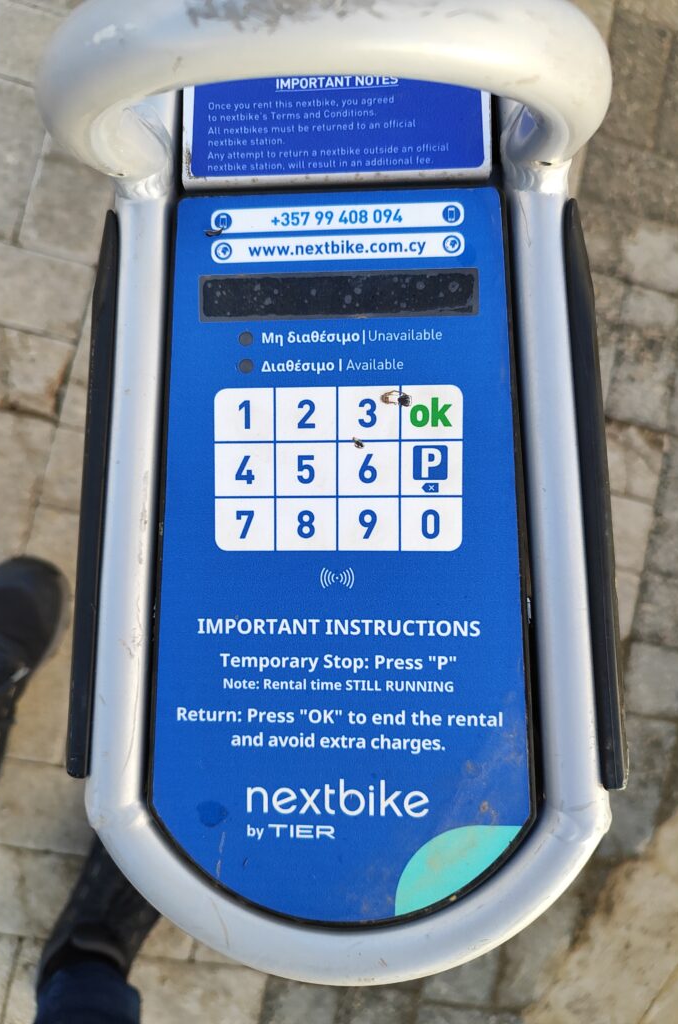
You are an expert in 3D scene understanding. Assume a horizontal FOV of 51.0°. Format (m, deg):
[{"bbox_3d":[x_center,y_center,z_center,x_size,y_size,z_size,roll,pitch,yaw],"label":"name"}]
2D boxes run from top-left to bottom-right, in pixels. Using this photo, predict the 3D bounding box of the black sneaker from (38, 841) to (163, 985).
[{"bbox_3d":[-0.227,0.414,0.781,0.108,0.110,0.300,29,82,-6],"label":"black sneaker"}]

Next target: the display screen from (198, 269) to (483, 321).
[{"bbox_3d":[0.000,-0.070,0.235,0.090,0.008,0.015,0,91,4],"label":"display screen"}]

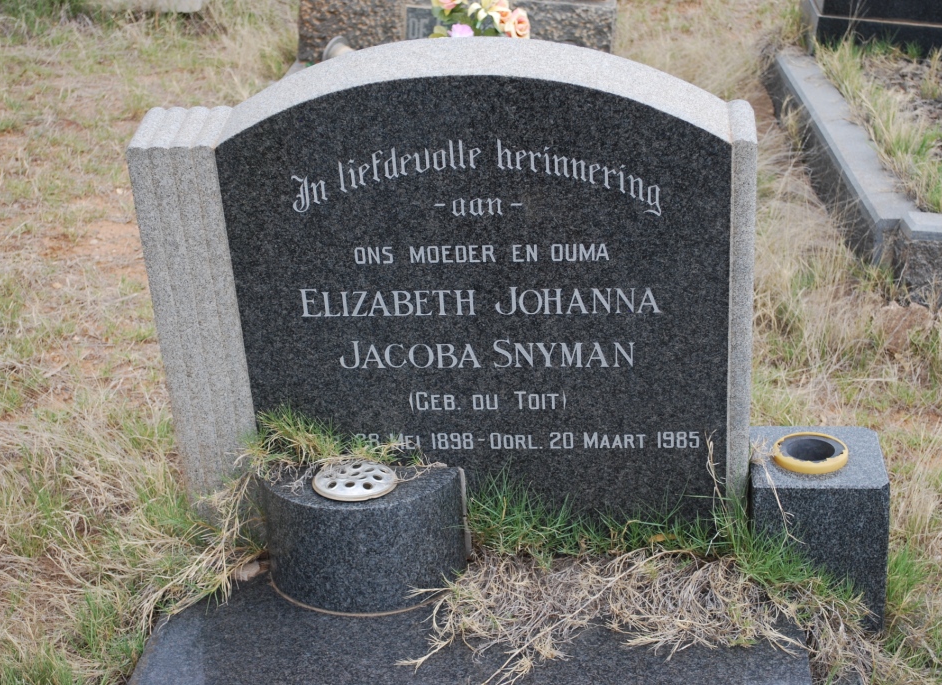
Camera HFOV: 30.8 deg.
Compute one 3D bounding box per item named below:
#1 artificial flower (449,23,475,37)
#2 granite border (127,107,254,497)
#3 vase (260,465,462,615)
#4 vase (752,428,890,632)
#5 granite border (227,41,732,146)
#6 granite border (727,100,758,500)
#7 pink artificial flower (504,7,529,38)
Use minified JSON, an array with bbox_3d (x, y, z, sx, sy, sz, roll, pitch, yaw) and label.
[{"bbox_3d":[-0.018,-0.653,3.600,0.057,0.048,0.055,-3,31,0],"label":"artificial flower"},{"bbox_3d":[-0.337,-0.019,2.237,0.107,0.575,0.105,0,31,7],"label":"granite border"},{"bbox_3d":[-0.143,0.254,2.175,0.263,0.173,0.095,0,31,7],"label":"vase"},{"bbox_3d":[0.447,0.242,2.223,0.163,0.228,0.139,0,31,7],"label":"vase"},{"bbox_3d":[0.000,-0.297,2.025,0.613,0.095,0.105,0,31,7],"label":"granite border"},{"bbox_3d":[0.339,-0.015,2.151,0.029,0.572,0.105,0,31,7],"label":"granite border"},{"bbox_3d":[0.096,-0.672,3.600,0.058,0.068,0.055,-11,32,-13],"label":"pink artificial flower"}]

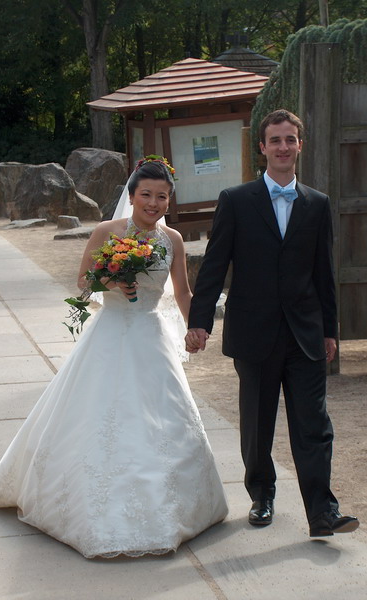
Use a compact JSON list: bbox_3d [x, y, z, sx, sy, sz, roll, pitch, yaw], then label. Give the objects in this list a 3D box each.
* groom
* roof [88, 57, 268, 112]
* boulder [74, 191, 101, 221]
[{"bbox_3d":[0.338,0.092,7.318,0.670,1.810,0.700,-2,6,-12],"label":"groom"},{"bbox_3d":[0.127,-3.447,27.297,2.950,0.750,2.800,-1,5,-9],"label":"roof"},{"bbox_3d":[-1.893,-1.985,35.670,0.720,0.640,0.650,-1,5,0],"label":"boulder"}]

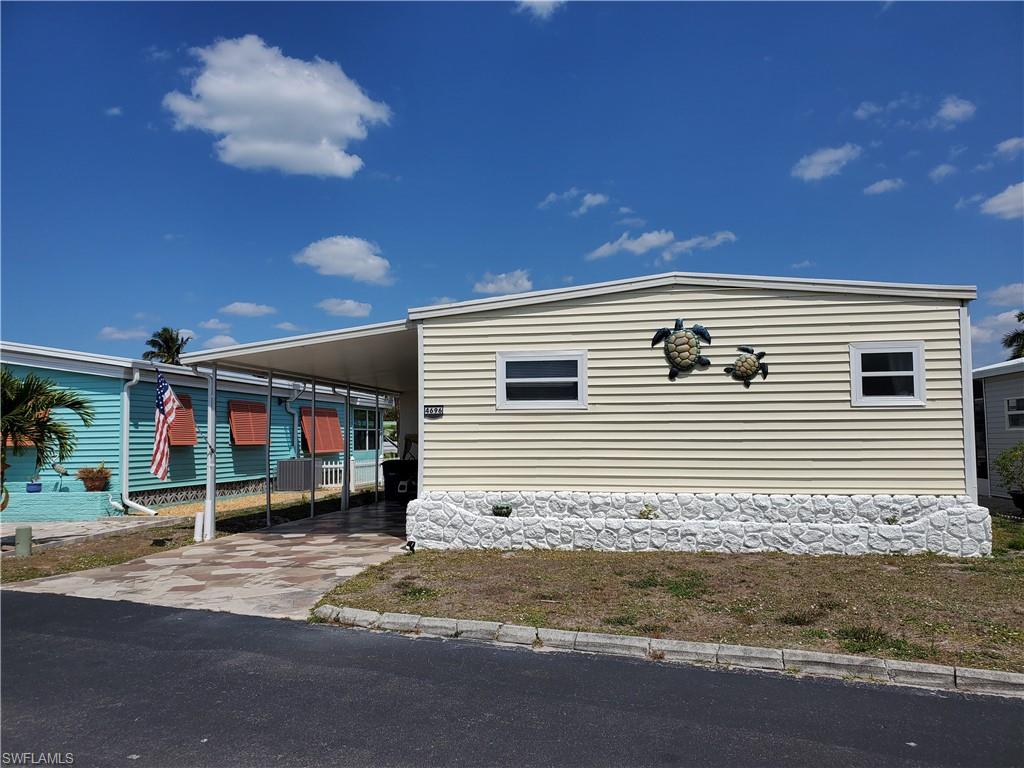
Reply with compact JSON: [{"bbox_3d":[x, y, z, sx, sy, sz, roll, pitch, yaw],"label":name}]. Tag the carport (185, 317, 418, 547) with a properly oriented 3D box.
[{"bbox_3d":[-2.420,0.970,15.565,3.850,3.210,8.500,-1,-4,12],"label":"carport"}]

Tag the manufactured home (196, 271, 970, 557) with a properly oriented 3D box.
[{"bbox_3d":[1.688,0.765,16.999,11.290,3.730,13.800,-1,-4,12],"label":"manufactured home"}]

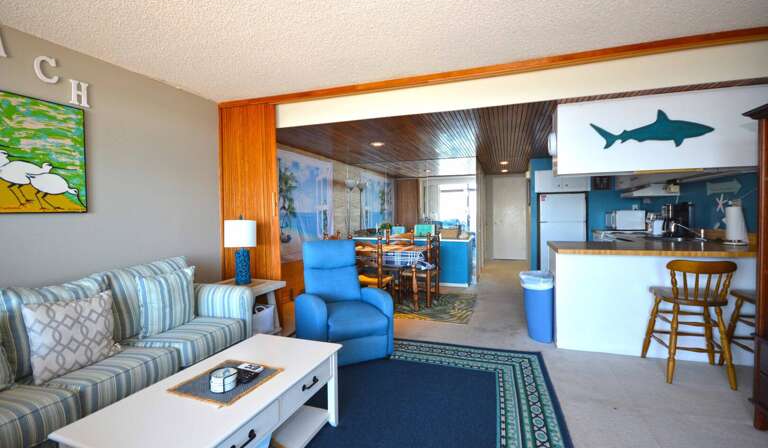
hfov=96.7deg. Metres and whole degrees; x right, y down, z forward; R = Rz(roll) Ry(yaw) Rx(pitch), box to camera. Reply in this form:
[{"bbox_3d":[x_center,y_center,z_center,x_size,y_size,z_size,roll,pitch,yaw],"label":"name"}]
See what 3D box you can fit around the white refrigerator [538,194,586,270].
[{"bbox_3d":[3.218,0.194,6.220,0.700,1.580,0.700,0,2,19],"label":"white refrigerator"}]

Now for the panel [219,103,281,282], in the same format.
[{"bbox_3d":[-1.504,-0.084,3.874,0.780,2.450,0.100,0,2,19],"label":"panel"}]

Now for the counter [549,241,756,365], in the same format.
[{"bbox_3d":[2.488,0.657,3.166,1.700,0.910,0.750,0,2,19],"label":"counter"}]

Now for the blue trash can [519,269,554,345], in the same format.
[{"bbox_3d":[1.517,0.797,3.417,0.330,0.640,0.330,0,2,19],"label":"blue trash can"}]

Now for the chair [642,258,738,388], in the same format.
[{"bbox_3d":[2.312,0.696,2.603,0.470,0.880,0.480,0,2,22],"label":"chair"}]

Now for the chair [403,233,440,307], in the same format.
[{"bbox_3d":[0.474,0.594,4.706,0.500,0.980,0.460,0,2,19],"label":"chair"}]

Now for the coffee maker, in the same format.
[{"bbox_3d":[3.504,-0.039,4.073,0.290,0.370,0.210,0,2,19],"label":"coffee maker"}]

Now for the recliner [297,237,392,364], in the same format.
[{"bbox_3d":[-0.450,0.666,3.202,0.770,0.980,0.860,-2,2,-22],"label":"recliner"}]

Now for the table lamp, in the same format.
[{"bbox_3d":[-1.429,0.260,3.481,0.320,0.680,0.320,0,2,19],"label":"table lamp"}]

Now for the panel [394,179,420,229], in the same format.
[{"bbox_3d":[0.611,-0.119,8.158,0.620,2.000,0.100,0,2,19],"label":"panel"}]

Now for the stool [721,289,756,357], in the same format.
[{"bbox_3d":[2.812,0.695,2.428,0.470,0.880,0.480,0,2,22],"label":"stool"}]

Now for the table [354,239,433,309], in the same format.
[{"bbox_3d":[0.171,0.703,4.870,1.000,0.760,1.050,0,2,19],"label":"table"}]

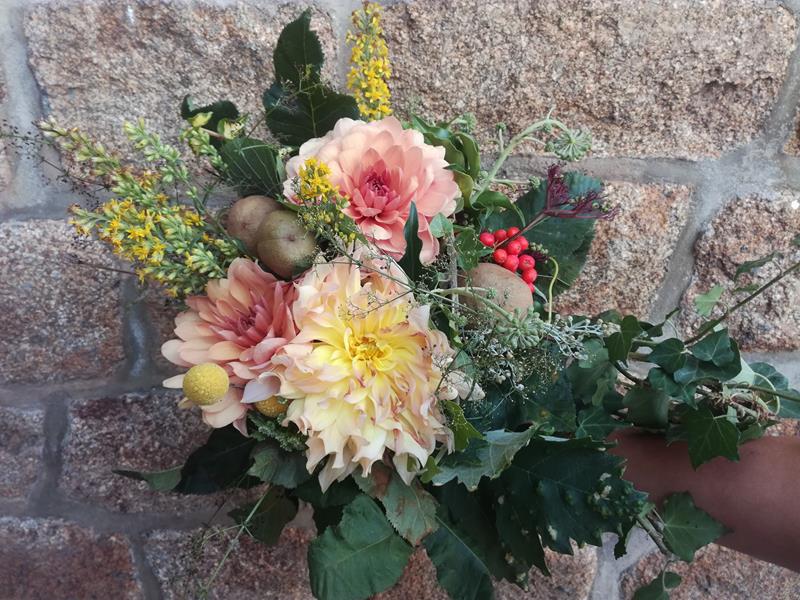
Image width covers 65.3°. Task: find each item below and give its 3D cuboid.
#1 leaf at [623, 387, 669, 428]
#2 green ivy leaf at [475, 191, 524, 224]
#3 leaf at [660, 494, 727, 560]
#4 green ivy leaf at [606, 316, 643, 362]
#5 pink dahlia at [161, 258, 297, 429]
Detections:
[{"bbox_3d":[0.179,0.078,0.455,0.034,0.031,0.014,-1,6,3],"label":"leaf"},{"bbox_3d":[0.079,-0.073,0.495,0.041,0.026,0.018,5,-17,-4],"label":"green ivy leaf"},{"bbox_3d":[0.221,0.169,0.465,0.052,0.050,0.014,-2,-8,-6],"label":"leaf"},{"bbox_3d":[0.164,0.028,0.455,0.027,0.035,0.013,-1,6,6],"label":"green ivy leaf"},{"bbox_3d":[-0.129,0.034,0.485,0.113,0.125,0.075,1,9,19],"label":"pink dahlia"}]

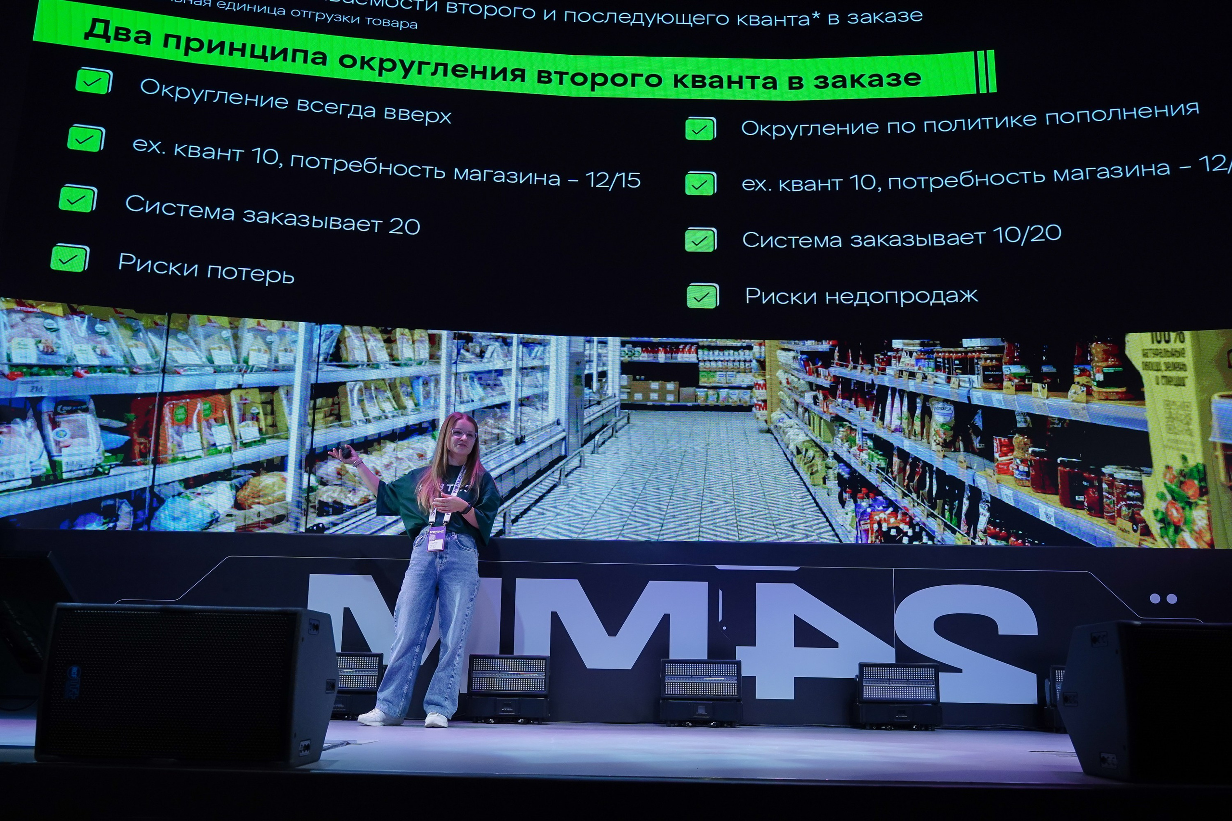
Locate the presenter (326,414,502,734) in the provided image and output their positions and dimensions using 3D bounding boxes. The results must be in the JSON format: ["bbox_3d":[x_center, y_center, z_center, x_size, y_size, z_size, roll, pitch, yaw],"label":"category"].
[{"bbox_3d":[-1.100,0.848,4.880,0.900,1.660,0.470,2,-11,-7],"label":"presenter"}]

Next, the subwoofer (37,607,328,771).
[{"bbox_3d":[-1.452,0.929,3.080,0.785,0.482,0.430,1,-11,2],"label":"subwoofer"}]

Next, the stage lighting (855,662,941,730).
[{"bbox_3d":[1.600,1.602,5.000,0.445,0.345,0.210,1,-11,0],"label":"stage lighting"}]

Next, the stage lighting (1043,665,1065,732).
[{"bbox_3d":[2.660,1.615,5.020,0.445,0.345,0.210,1,-11,0],"label":"stage lighting"}]

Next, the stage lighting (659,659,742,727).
[{"bbox_3d":[0.478,1.585,5.000,0.445,0.345,0.210,1,-11,0],"label":"stage lighting"}]

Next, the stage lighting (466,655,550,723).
[{"bbox_3d":[-0.607,1.563,5.000,0.445,0.345,0.210,1,-11,0],"label":"stage lighting"}]

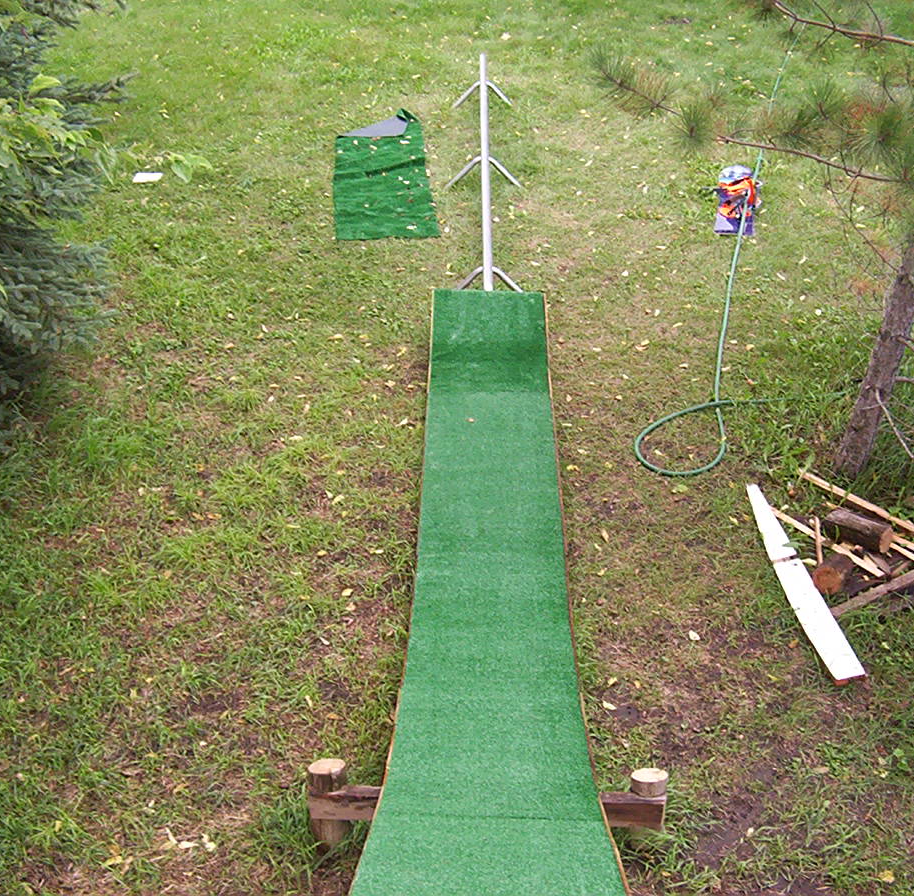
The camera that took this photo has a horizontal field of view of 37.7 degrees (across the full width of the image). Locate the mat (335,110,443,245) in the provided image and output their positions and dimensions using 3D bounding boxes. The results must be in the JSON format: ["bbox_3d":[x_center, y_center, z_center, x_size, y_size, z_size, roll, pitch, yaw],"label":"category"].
[{"bbox_3d":[-0.540,-2.010,9.627,0.694,0.080,2.526,-2,31,-4],"label":"mat"}]

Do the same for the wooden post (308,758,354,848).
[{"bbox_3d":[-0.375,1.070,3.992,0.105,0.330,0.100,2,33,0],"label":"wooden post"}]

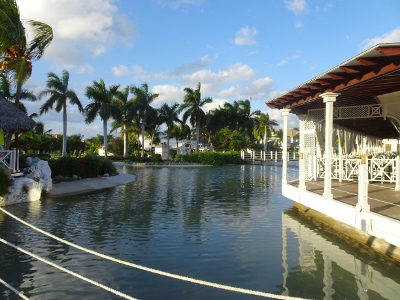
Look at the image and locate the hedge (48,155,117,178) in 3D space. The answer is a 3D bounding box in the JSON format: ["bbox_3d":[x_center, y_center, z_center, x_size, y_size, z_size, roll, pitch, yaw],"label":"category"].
[{"bbox_3d":[-7.250,1.000,17.200,3.900,1.300,1.800,0,0,-35],"label":"hedge"}]

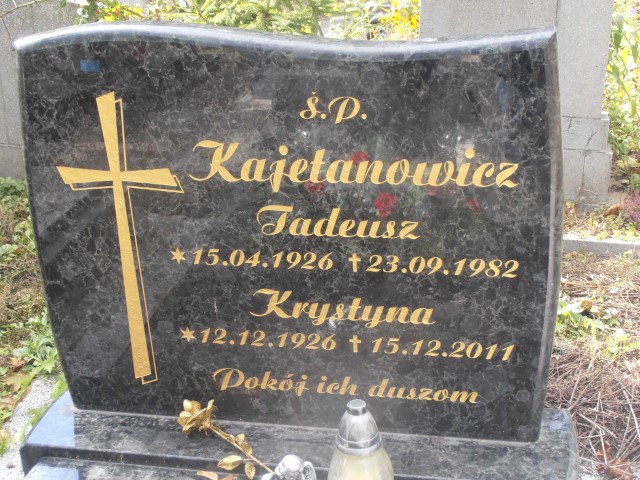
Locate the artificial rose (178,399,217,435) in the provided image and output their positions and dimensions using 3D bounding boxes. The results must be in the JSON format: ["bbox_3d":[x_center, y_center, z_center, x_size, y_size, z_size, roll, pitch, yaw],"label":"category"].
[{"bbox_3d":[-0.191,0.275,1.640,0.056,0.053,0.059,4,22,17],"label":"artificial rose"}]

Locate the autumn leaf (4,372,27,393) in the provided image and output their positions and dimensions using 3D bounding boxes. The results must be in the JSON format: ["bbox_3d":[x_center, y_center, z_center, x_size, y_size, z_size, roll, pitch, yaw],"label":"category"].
[{"bbox_3d":[-0.578,0.270,2.000,0.047,0.015,0.060,4,22,17],"label":"autumn leaf"}]

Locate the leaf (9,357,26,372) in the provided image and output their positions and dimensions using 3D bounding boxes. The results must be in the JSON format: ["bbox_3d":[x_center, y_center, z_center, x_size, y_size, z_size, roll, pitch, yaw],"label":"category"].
[{"bbox_3d":[-0.594,0.245,2.070,0.038,0.015,0.050,4,22,17],"label":"leaf"}]

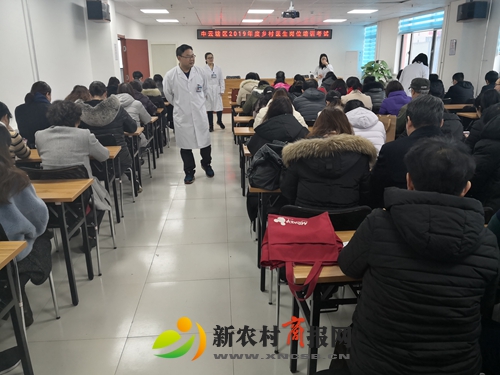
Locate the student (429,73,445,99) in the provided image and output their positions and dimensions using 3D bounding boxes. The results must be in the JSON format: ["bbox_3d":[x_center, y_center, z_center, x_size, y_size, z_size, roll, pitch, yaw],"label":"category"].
[{"bbox_3d":[3.730,-1.654,8.032,0.500,1.280,0.750,-2,18,-7],"label":"student"}]

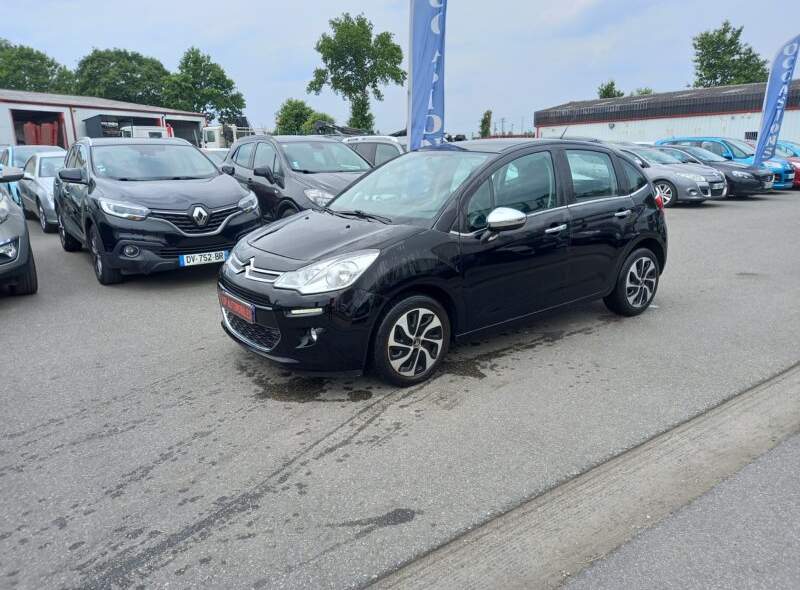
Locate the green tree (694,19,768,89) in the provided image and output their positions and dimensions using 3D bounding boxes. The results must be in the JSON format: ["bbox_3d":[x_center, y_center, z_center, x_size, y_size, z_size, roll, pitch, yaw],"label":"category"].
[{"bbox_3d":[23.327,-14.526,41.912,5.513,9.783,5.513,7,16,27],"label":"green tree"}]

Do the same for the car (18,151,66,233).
[{"bbox_3d":[-6.451,-2.169,11.608,1.770,1.440,4.100,-12,18,-37],"label":"car"}]

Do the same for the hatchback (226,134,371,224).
[{"bbox_3d":[-1.555,-1.739,9.352,1.840,1.650,4.280,-11,18,-35],"label":"hatchback"}]

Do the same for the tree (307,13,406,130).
[{"bbox_3d":[-3.253,-15.931,45.357,7.614,11.320,7.614,-2,14,-4],"label":"tree"}]

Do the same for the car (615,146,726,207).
[{"bbox_3d":[6.202,-3.184,15.159,1.800,1.440,4.280,-11,18,-36],"label":"car"}]

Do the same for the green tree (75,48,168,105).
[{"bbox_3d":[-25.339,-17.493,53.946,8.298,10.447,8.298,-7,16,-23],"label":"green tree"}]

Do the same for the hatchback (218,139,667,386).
[{"bbox_3d":[0.554,-0.492,4.717,3.950,1.525,1.760,-11,18,-35],"label":"hatchback"}]

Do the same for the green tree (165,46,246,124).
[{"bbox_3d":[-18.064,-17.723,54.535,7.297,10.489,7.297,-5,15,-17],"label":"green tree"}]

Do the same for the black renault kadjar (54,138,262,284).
[{"bbox_3d":[-3.454,-1.301,7.861,1.860,1.610,4.450,-11,18,-35],"label":"black renault kadjar"}]

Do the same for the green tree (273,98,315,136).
[{"bbox_3d":[-9.876,-15.614,55.001,3.808,6.048,3.808,-3,15,-9],"label":"green tree"}]

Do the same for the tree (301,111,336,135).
[{"bbox_3d":[-7.317,-14.290,52.611,3.278,4.618,3.278,-2,15,-7],"label":"tree"}]

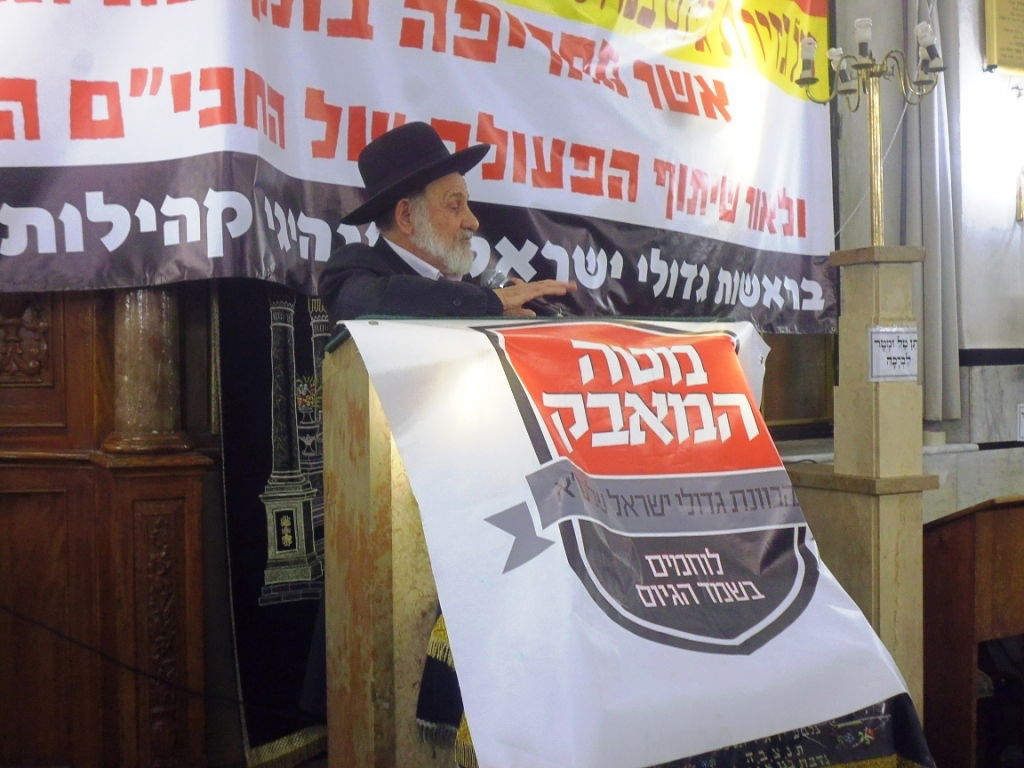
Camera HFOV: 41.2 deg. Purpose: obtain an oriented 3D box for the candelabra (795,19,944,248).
[{"bbox_3d":[1.071,-0.725,4.070,0.440,0.660,0.440,-2,1,0],"label":"candelabra"}]

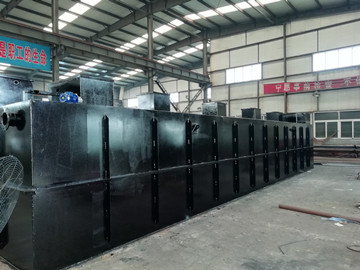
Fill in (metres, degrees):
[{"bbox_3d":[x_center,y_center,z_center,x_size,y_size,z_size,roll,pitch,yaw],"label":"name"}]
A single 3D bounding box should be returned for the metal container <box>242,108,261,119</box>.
[{"bbox_3d":[3.010,-0.800,11.380,0.570,0.540,0.570,0,1,40],"label":"metal container"}]

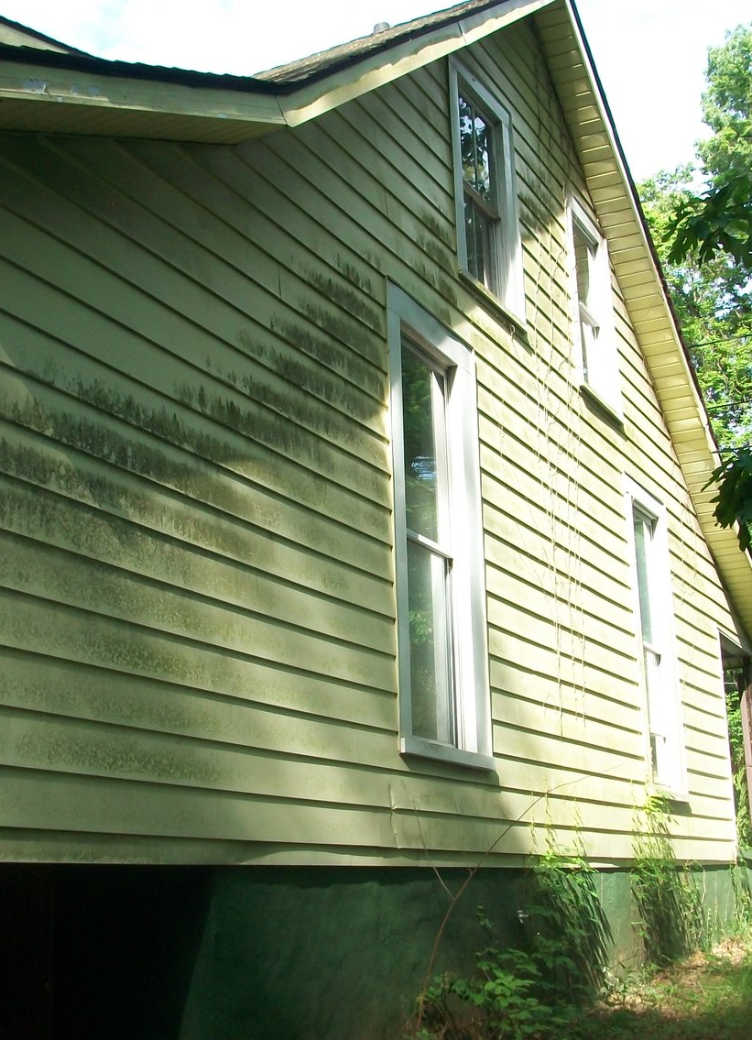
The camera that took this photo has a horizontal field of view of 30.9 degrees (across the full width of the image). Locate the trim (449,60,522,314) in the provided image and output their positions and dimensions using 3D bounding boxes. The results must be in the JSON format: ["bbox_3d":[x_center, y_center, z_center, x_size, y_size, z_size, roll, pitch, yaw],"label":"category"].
[{"bbox_3d":[0.728,-2.272,9.420,0.140,1.681,1.133,-9,-17,26],"label":"trim"}]

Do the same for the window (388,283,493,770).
[{"bbox_3d":[0.332,0.064,7.861,0.150,2.667,1.230,-9,-17,26],"label":"window"}]

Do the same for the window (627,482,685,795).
[{"bbox_3d":[2.329,1.010,11.550,0.150,2.654,1.205,-9,-17,26],"label":"window"}]

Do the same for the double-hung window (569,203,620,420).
[{"bbox_3d":[1.777,-1.764,11.354,0.140,1.671,1.092,-9,-17,26],"label":"double-hung window"}]

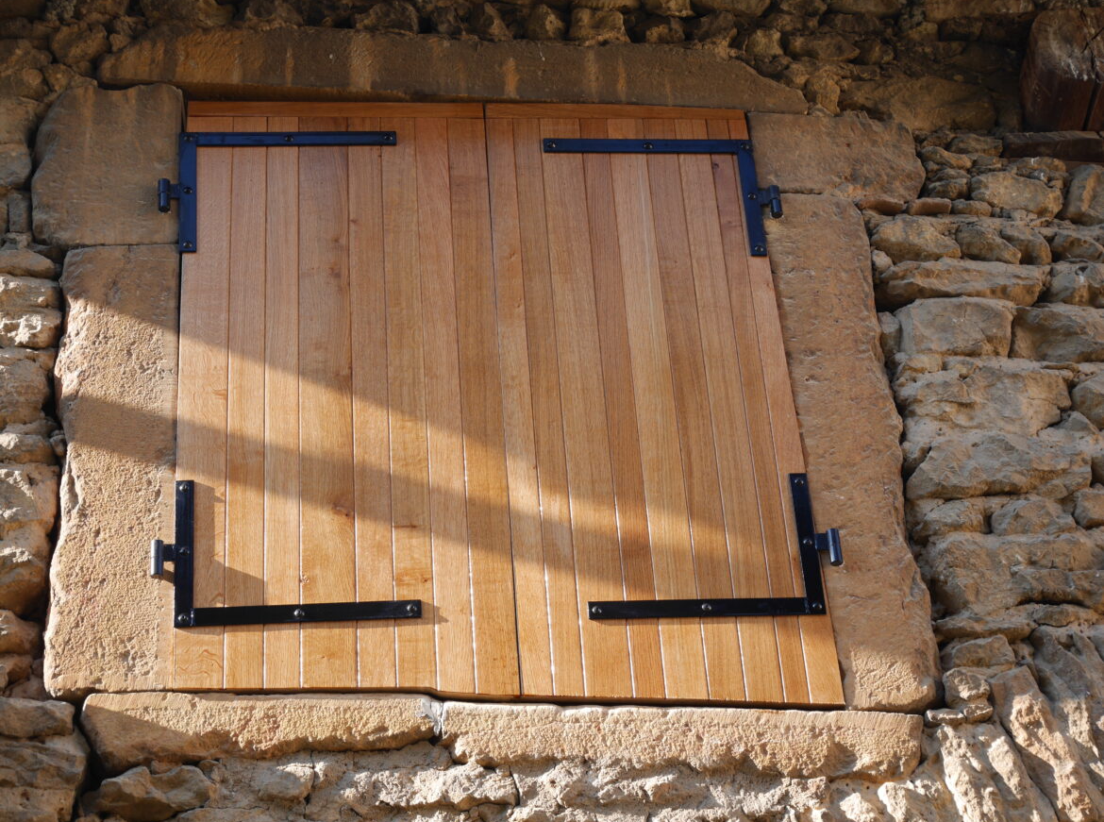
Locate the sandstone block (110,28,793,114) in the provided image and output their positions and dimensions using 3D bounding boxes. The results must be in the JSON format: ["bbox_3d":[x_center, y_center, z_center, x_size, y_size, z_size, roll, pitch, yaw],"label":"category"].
[{"bbox_3d":[-0.215,-0.697,4.551,1.534,0.208,0.200,1,-32,-5],"label":"sandstone block"}]

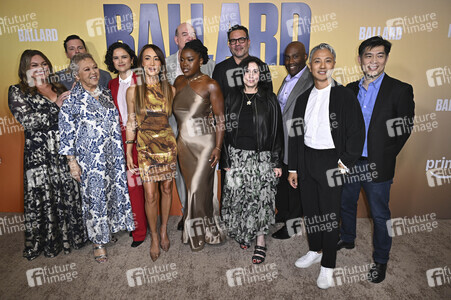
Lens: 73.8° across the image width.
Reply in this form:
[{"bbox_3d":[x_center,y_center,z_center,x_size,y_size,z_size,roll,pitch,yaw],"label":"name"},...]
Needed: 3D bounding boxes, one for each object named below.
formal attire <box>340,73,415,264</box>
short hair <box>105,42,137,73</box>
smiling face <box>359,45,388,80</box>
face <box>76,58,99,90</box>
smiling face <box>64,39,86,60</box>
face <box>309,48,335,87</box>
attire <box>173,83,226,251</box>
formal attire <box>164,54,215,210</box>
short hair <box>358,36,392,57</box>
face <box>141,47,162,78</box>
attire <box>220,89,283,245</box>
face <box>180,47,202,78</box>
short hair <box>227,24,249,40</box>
[{"bbox_3d":[1.090,0.134,2.246,0.500,1.370,0.360,9,15,34],"label":"formal attire"},{"bbox_3d":[-0.836,-0.731,2.415,0.260,0.245,0.240,-4,15,-17],"label":"short hair"},{"bbox_3d":[0.975,-0.576,1.982,0.175,0.225,0.160,6,13,23],"label":"smiling face"},{"bbox_3d":[-1.016,-0.552,2.212,0.165,0.220,0.160,10,17,36],"label":"face"},{"bbox_3d":[-1.328,-0.877,2.660,0.165,0.215,0.160,-5,14,-21],"label":"smiling face"},{"bbox_3d":[0.623,-0.539,1.929,0.165,0.230,0.150,3,14,16],"label":"face"},{"bbox_3d":[-0.215,0.132,2.584,0.450,1.380,0.360,3,12,15],"label":"attire"},{"bbox_3d":[-0.325,-0.047,2.874,0.530,1.620,0.330,-1,14,-6],"label":"formal attire"},{"bbox_3d":[1.010,-0.686,2.031,0.200,0.150,0.220,6,13,24],"label":"short hair"},{"bbox_3d":[-0.550,-0.658,2.246,0.160,0.225,0.150,-3,14,-11],"label":"face"},{"bbox_3d":[0.207,0.172,2.432,0.520,1.360,0.330,0,14,5],"label":"attire"},{"bbox_3d":[-0.262,-0.656,2.278,0.160,0.220,0.150,7,16,29],"label":"face"},{"bbox_3d":[0.102,-0.955,2.453,0.175,0.125,0.190,0,14,3],"label":"short hair"}]

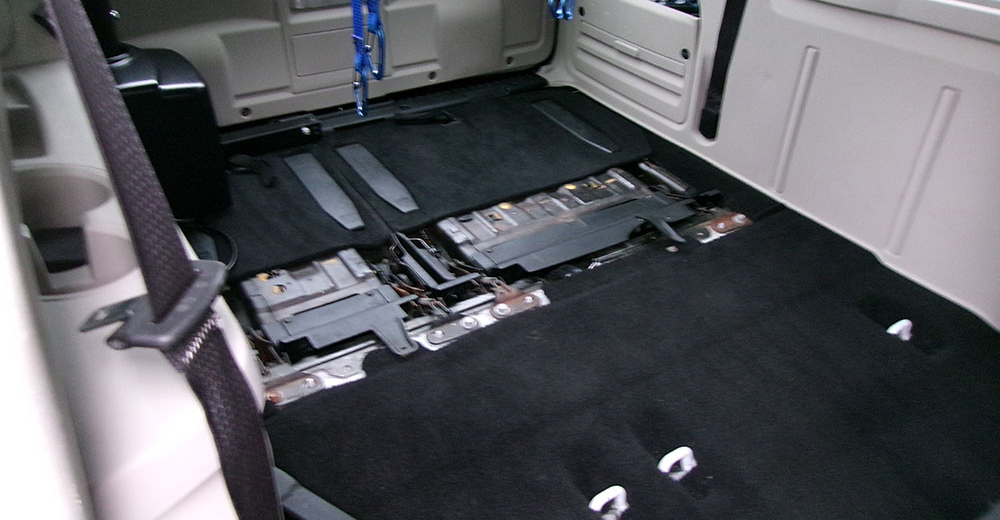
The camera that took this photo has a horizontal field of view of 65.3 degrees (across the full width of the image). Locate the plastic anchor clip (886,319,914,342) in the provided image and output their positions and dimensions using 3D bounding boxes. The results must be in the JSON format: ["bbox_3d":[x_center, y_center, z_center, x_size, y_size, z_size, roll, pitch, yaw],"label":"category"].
[{"bbox_3d":[0.706,0.126,1.374,0.058,0.038,0.025,-19,40,-29],"label":"plastic anchor clip"}]

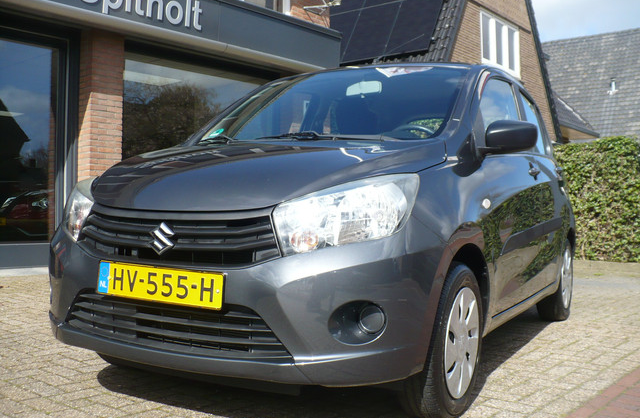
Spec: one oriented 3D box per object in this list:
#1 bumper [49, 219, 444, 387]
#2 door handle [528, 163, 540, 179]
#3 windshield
[{"bbox_3d":[-0.403,0.266,2.362,1.560,0.510,0.480,2,1,28],"label":"bumper"},{"bbox_3d":[1.111,-0.194,3.520,0.050,0.065,0.180,2,1,28],"label":"door handle"},{"bbox_3d":[0.050,-0.487,3.159,1.240,0.120,0.860,2,33,28],"label":"windshield"}]

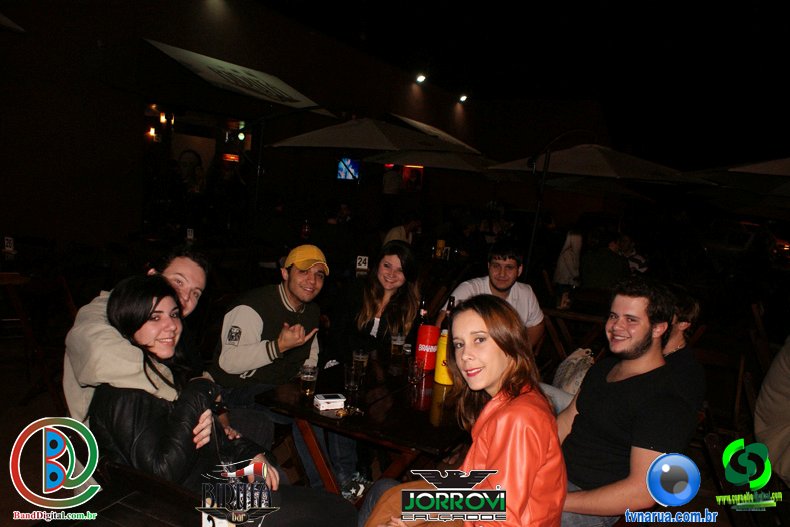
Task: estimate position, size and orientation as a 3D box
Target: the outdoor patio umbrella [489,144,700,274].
[{"bbox_3d":[3.245,-0.858,9.825,2.950,2.600,2.700,-1,8,-33],"label":"outdoor patio umbrella"}]

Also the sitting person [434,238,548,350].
[{"bbox_3d":[0.471,0.506,2.949,0.600,1.220,0.800,6,7,17],"label":"sitting person"}]

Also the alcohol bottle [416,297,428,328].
[{"bbox_3d":[0.114,0.277,2.400,0.075,0.290,0.075,4,7,0],"label":"alcohol bottle"}]

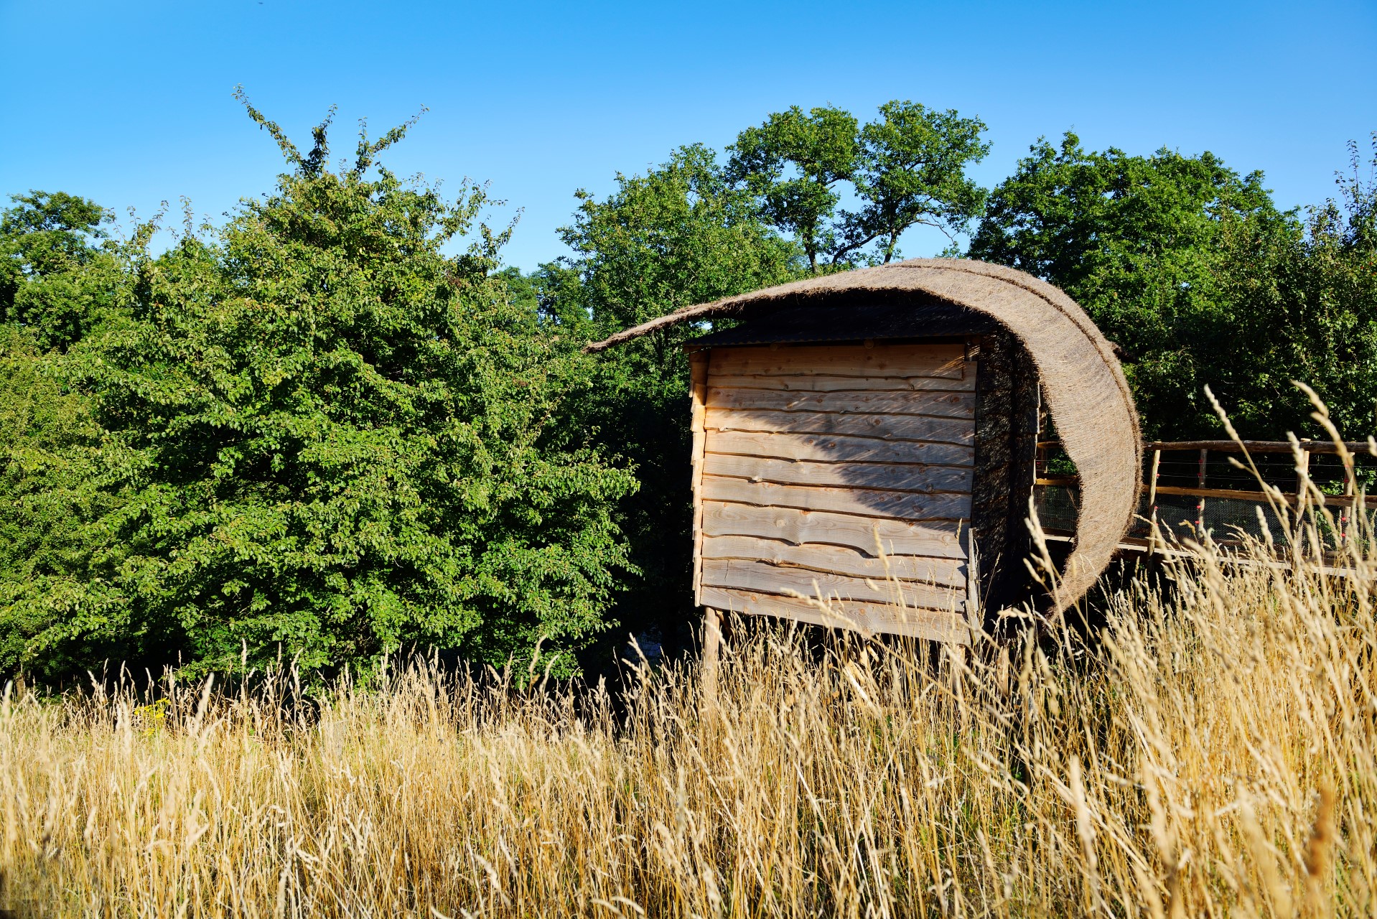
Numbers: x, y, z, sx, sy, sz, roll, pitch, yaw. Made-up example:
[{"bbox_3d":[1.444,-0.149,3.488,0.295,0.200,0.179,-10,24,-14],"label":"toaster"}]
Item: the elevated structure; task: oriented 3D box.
[{"bbox_3d":[1.353,-0.290,9.629,5.800,3.450,3.200,3,3,29],"label":"elevated structure"}]

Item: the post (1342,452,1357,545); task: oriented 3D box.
[{"bbox_3d":[6.403,0.391,8.900,0.100,1.050,0.100,3,3,29],"label":"post"}]

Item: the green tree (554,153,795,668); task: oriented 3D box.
[{"bbox_3d":[-0.329,-1.137,15.671,4.600,8.140,4.400,1,2,0],"label":"green tree"}]

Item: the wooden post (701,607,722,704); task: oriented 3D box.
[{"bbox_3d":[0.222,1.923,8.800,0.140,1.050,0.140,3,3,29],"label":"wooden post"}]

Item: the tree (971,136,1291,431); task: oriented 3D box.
[{"bbox_3d":[7.836,-1.721,16.669,5.900,8.030,5.300,1,2,0],"label":"tree"}]

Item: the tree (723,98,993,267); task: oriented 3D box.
[{"bbox_3d":[3.430,-2.343,19.202,5.400,9.640,5.000,1,2,0],"label":"tree"}]

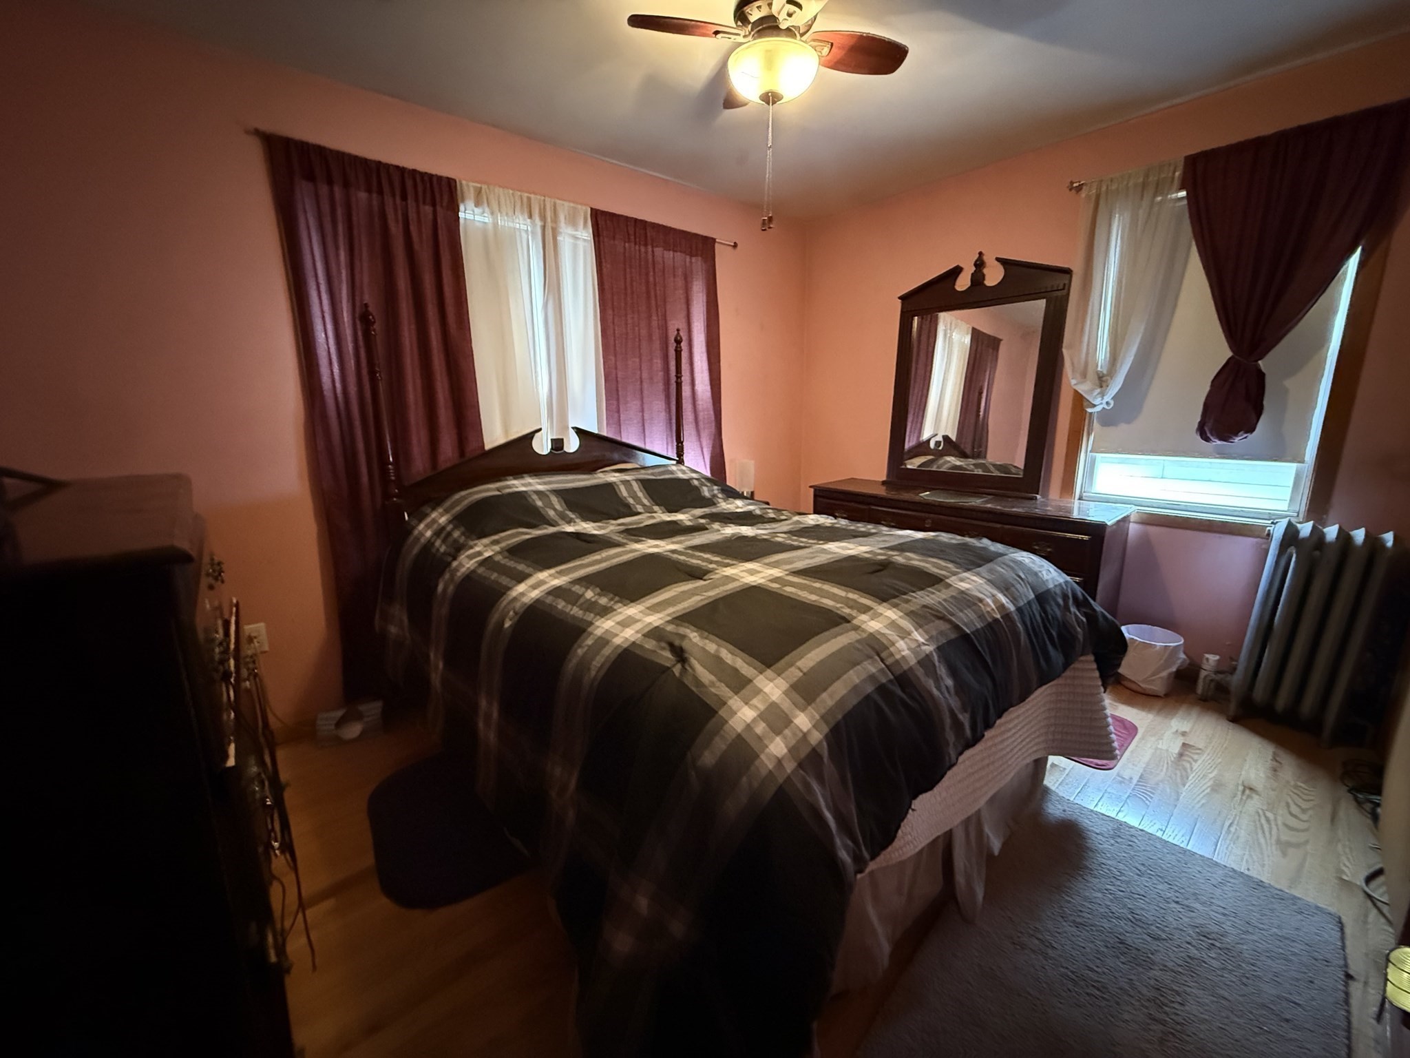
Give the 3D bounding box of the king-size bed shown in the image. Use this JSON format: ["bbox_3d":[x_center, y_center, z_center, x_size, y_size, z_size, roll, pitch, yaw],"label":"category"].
[{"bbox_3d":[-0.018,0.030,1.963,1.640,1.654,2.150,-11,16,-39],"label":"king-size bed"}]

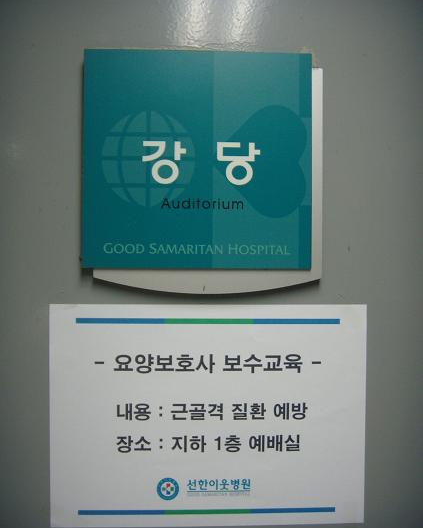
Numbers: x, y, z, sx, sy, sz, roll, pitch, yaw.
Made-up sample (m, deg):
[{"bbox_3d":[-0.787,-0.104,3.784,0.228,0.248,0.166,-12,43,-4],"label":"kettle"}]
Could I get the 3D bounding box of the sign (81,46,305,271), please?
[{"bbox_3d":[-0.013,-0.095,0.659,0.210,0.200,0.013,0,1,-3],"label":"sign"}]

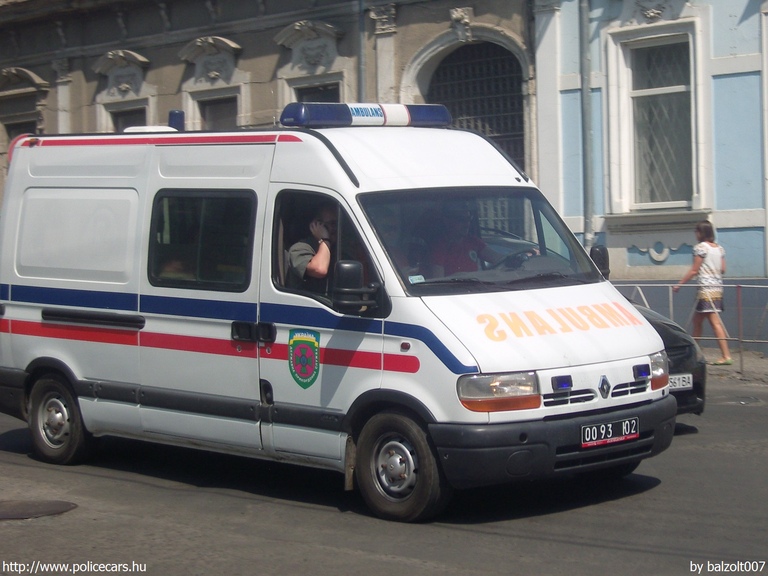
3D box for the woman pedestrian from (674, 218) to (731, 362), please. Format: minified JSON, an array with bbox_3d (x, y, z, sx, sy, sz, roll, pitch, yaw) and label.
[{"bbox_3d":[3.477,0.054,17.600,0.480,1.560,0.440,1,3,44],"label":"woman pedestrian"}]

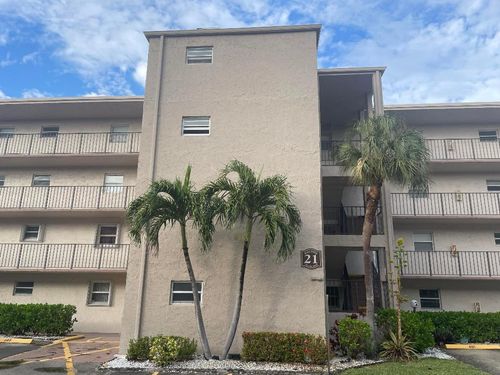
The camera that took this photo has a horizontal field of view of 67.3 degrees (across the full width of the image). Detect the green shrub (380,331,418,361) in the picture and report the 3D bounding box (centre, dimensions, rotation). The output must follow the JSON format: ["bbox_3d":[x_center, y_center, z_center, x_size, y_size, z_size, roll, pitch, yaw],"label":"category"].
[{"bbox_3d":[4.135,4.368,10.410,1.022,0.749,1.050,0,-15,5],"label":"green shrub"}]

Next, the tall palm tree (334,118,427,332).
[{"bbox_3d":[4.110,1.177,11.272,2.787,7.356,2.600,0,-15,5],"label":"tall palm tree"}]

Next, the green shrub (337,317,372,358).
[{"bbox_3d":[2.883,4.160,10.369,0.975,1.079,1.050,0,-15,5],"label":"green shrub"}]

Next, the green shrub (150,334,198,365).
[{"bbox_3d":[-1.945,4.045,9.425,1.227,0.619,1.050,0,-15,5],"label":"green shrub"}]

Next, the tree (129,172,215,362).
[{"bbox_3d":[-2.163,1.878,9.976,2.500,5.082,2.200,0,-15,5],"label":"tree"}]

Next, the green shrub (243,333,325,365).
[{"bbox_3d":[0.870,4.097,9.577,2.235,0.711,0.750,0,-15,5],"label":"green shrub"}]

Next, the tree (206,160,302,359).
[{"bbox_3d":[0.083,1.792,9.800,2.579,5.247,2.300,0,-15,5],"label":"tree"}]

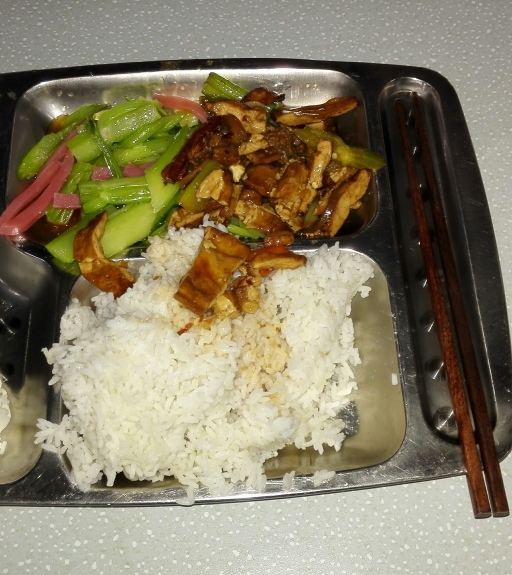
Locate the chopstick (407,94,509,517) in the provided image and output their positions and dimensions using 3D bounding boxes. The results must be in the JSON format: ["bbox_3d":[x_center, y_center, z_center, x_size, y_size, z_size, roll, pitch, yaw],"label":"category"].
[{"bbox_3d":[0.106,-0.008,0.410,0.008,0.007,0.256,-3,62,0],"label":"chopstick"}]

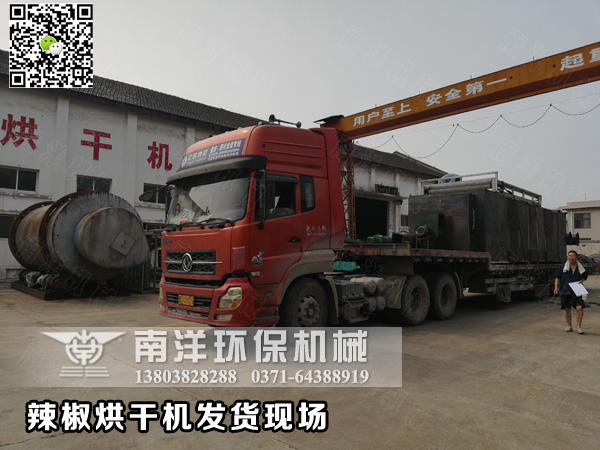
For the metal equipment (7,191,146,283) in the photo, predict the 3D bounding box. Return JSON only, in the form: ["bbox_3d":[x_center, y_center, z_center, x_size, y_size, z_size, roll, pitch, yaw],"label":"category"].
[{"bbox_3d":[-8.254,0.694,16.386,3.040,3.500,7.000,5,-5,-43],"label":"metal equipment"}]

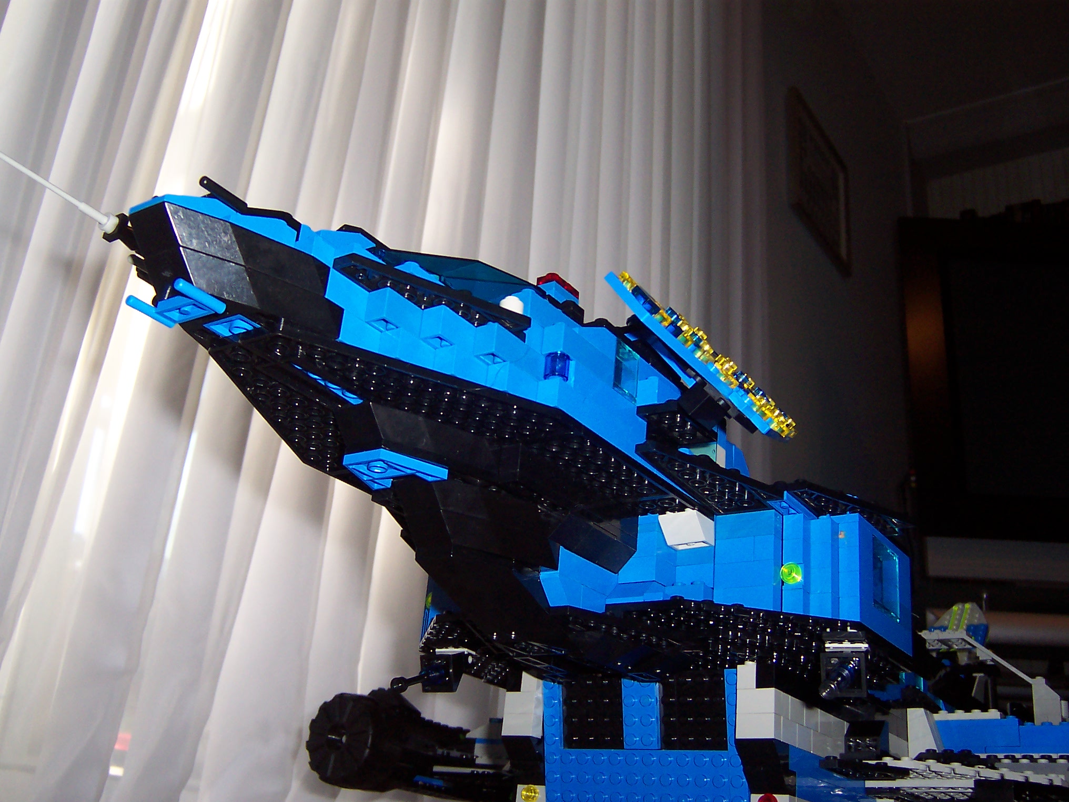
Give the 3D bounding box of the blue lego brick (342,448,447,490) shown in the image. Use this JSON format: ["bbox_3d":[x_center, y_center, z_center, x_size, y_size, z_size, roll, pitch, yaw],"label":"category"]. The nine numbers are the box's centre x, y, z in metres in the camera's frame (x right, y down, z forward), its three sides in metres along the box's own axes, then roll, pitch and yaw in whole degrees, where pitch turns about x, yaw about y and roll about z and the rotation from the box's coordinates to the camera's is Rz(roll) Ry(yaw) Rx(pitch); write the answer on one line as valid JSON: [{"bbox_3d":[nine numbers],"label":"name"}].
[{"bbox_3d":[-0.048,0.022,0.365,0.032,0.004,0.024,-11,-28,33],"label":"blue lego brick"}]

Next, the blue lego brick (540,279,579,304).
[{"bbox_3d":[0.008,-0.036,0.415,0.008,0.010,0.016,-11,-28,33],"label":"blue lego brick"}]

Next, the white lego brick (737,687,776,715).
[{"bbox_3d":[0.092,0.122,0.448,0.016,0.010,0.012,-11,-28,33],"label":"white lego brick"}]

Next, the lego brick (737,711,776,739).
[{"bbox_3d":[0.090,0.130,0.443,0.016,0.010,0.008,-11,-28,33],"label":"lego brick"}]

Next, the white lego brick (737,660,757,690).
[{"bbox_3d":[0.088,0.113,0.453,0.008,0.010,0.009,-11,-28,33],"label":"white lego brick"}]

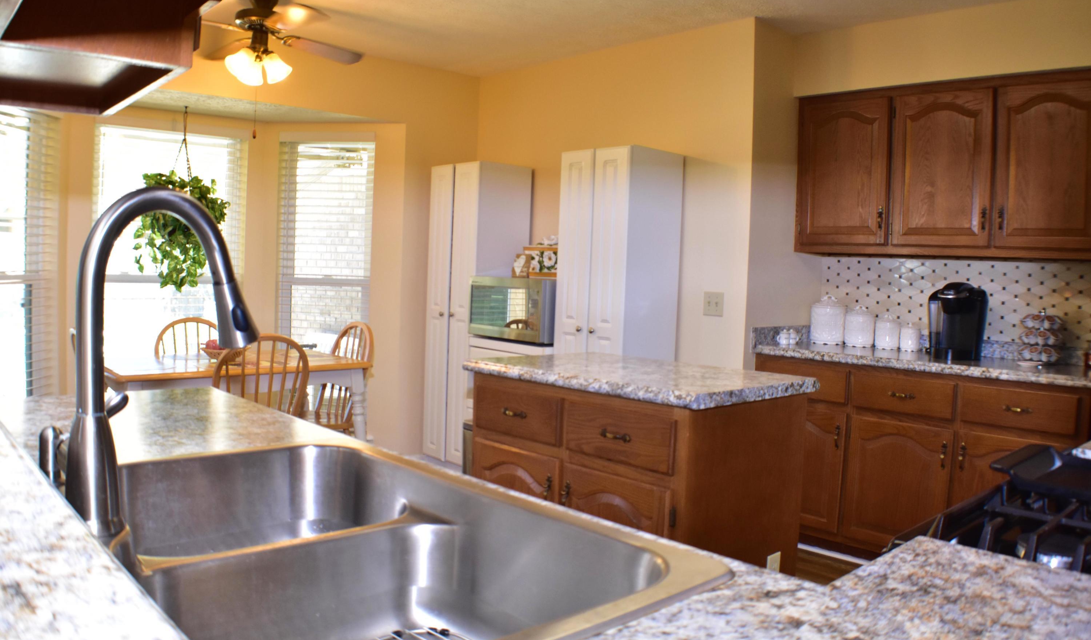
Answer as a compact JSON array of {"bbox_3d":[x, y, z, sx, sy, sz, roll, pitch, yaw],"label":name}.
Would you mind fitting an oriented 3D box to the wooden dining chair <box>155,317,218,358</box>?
[{"bbox_3d":[-1.608,0.438,4.918,0.430,0.910,0.500,1,3,-39],"label":"wooden dining chair"}]

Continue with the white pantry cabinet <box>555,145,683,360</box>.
[{"bbox_3d":[0.331,0.066,5.276,0.390,1.820,0.555,1,3,-39],"label":"white pantry cabinet"}]

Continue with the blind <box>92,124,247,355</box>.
[{"bbox_3d":[-2.223,-0.380,6.130,0.900,1.500,0.065,0,3,-33],"label":"blind"}]

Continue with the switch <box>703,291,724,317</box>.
[{"bbox_3d":[0.814,-0.076,4.986,0.012,0.117,0.116,1,3,-39],"label":"switch"}]

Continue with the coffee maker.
[{"bbox_3d":[1.687,0.001,4.215,0.215,0.320,0.270,4,4,41],"label":"coffee maker"}]

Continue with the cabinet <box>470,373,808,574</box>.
[{"bbox_3d":[0.255,0.626,3.248,0.534,0.870,0.932,-1,4,-41],"label":"cabinet"}]

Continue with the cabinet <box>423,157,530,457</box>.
[{"bbox_3d":[-0.418,-0.009,6.250,0.391,1.823,0.493,-1,4,-41],"label":"cabinet"}]

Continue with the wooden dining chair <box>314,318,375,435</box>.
[{"bbox_3d":[-1.151,0.457,5.004,0.500,0.910,0.430,1,3,-39],"label":"wooden dining chair"}]

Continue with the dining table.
[{"bbox_3d":[-1.427,0.544,4.532,1.190,0.750,0.720,1,3,-44],"label":"dining table"}]

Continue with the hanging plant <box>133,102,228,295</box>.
[{"bbox_3d":[-2.107,-0.698,5.964,0.540,1.060,0.530,1,3,-39],"label":"hanging plant"}]

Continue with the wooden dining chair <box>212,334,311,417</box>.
[{"bbox_3d":[-1.275,0.483,4.264,0.430,0.910,0.500,1,3,-39],"label":"wooden dining chair"}]

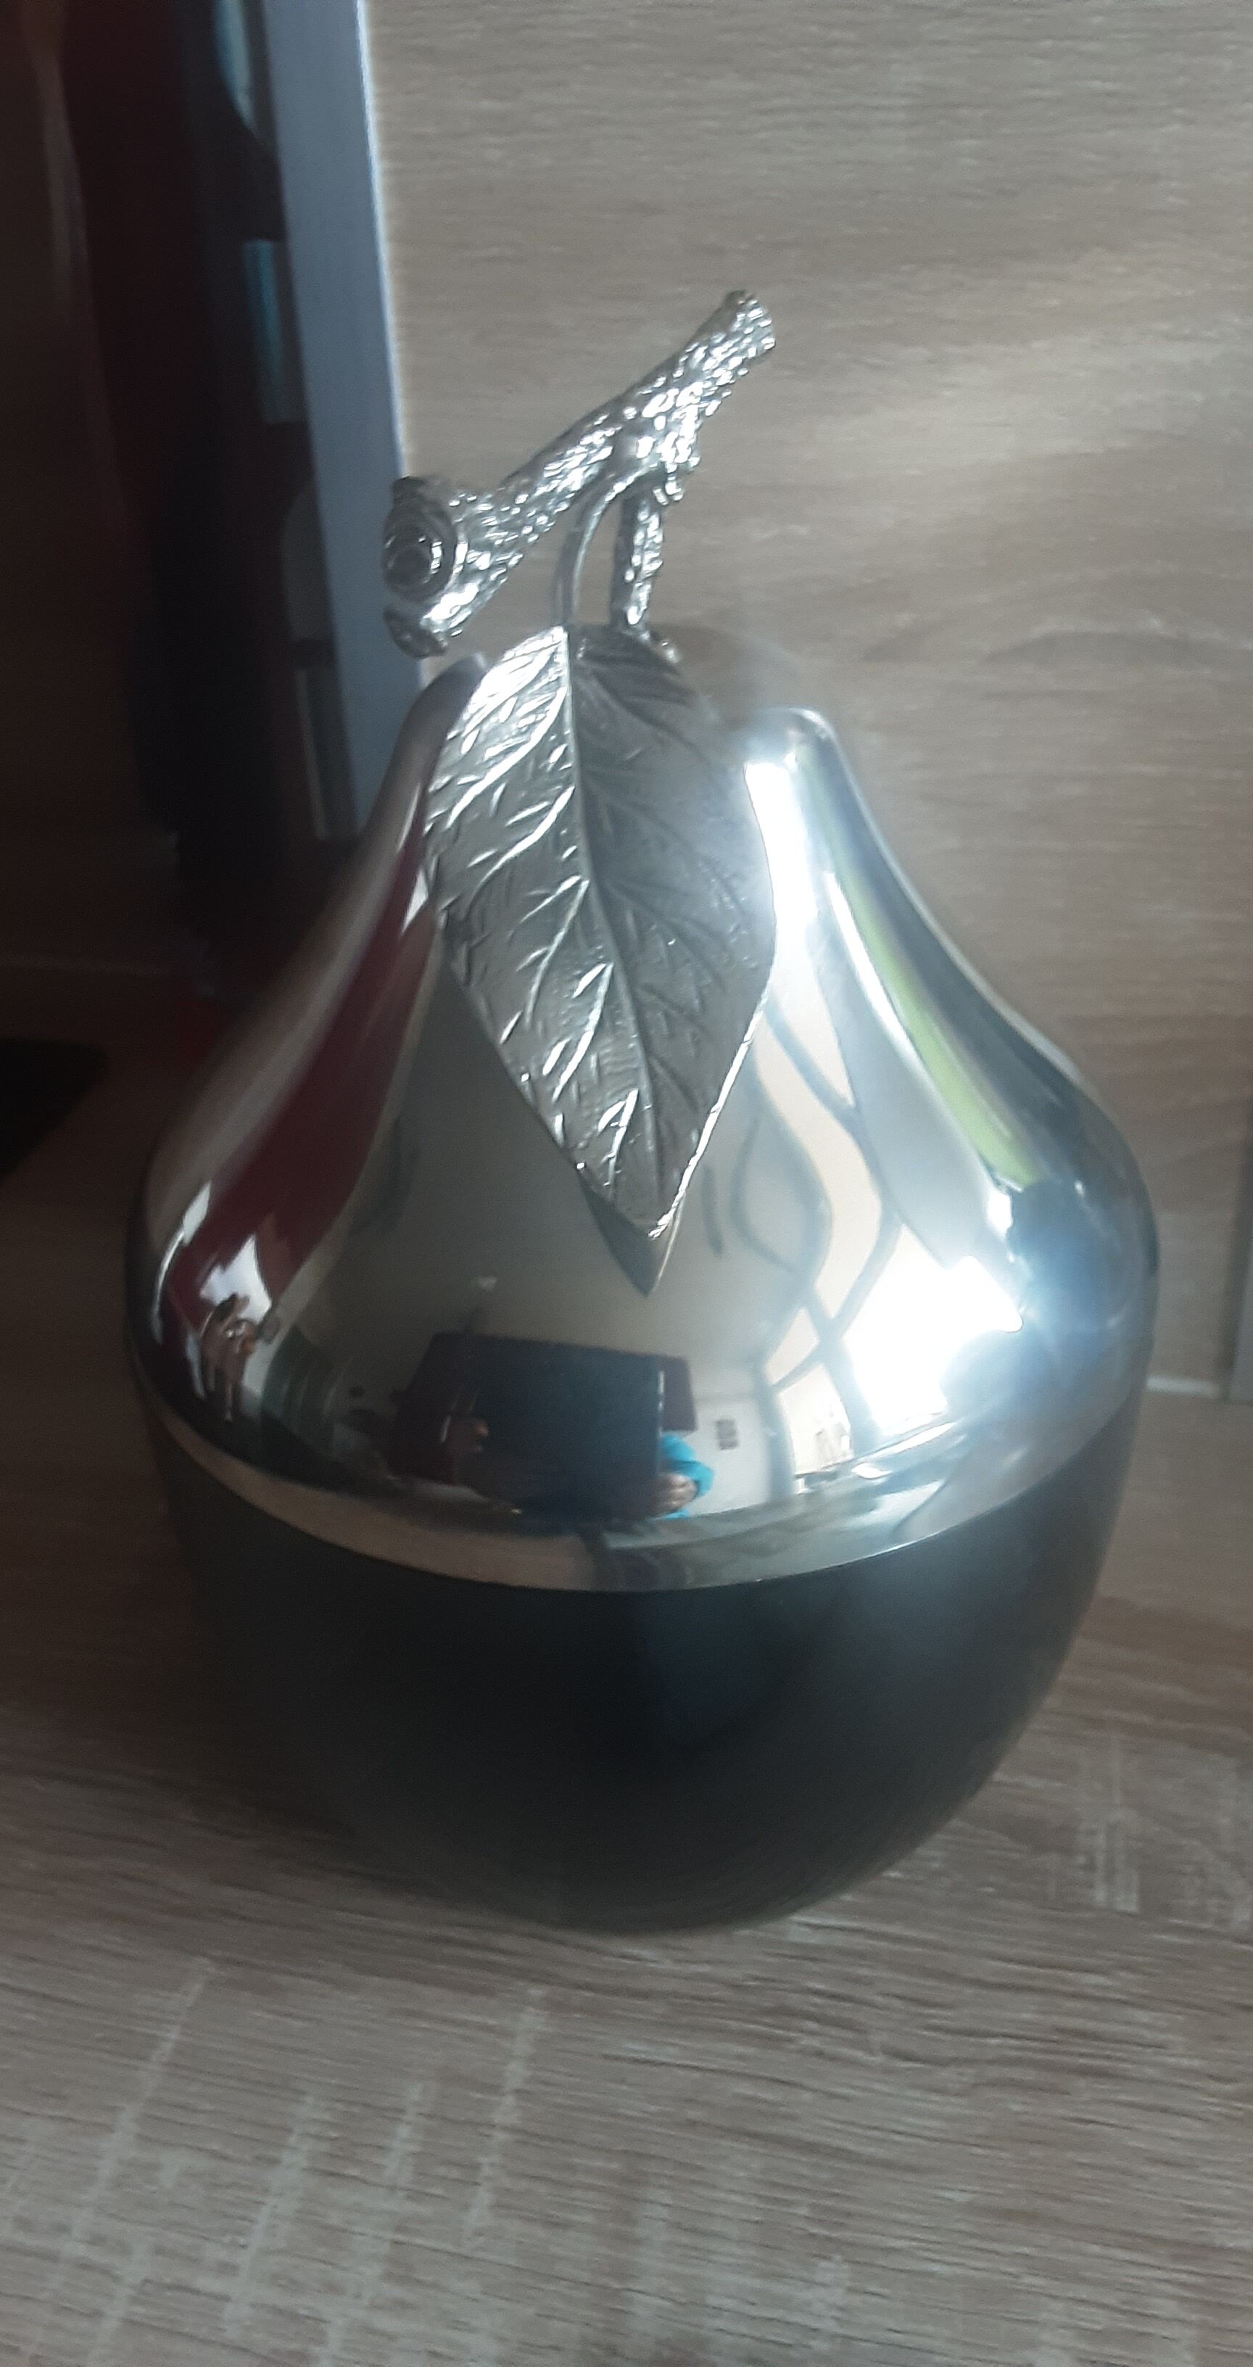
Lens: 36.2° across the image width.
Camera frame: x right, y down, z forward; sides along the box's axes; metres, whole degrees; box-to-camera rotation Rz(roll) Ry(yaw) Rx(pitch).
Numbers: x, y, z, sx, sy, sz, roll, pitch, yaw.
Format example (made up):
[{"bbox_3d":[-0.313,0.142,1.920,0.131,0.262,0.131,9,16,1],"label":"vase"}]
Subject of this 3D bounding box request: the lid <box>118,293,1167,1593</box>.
[{"bbox_3d":[-0.001,-0.047,0.262,0.154,0.134,0.154,0,30,5],"label":"lid"}]

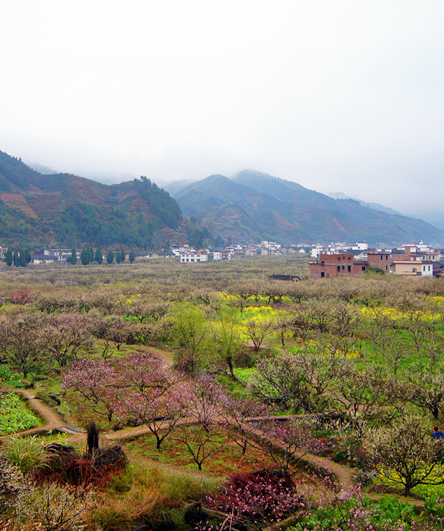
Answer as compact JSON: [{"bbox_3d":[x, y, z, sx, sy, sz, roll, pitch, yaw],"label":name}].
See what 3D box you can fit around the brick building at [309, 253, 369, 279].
[{"bbox_3d":[34.999,0.751,220.000,17.500,8.000,12.000,0,2,-3],"label":"brick building"}]

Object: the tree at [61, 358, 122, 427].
[{"bbox_3d":[-7.697,7.491,43.135,3.660,3.660,3.660,0,2,0],"label":"tree"}]

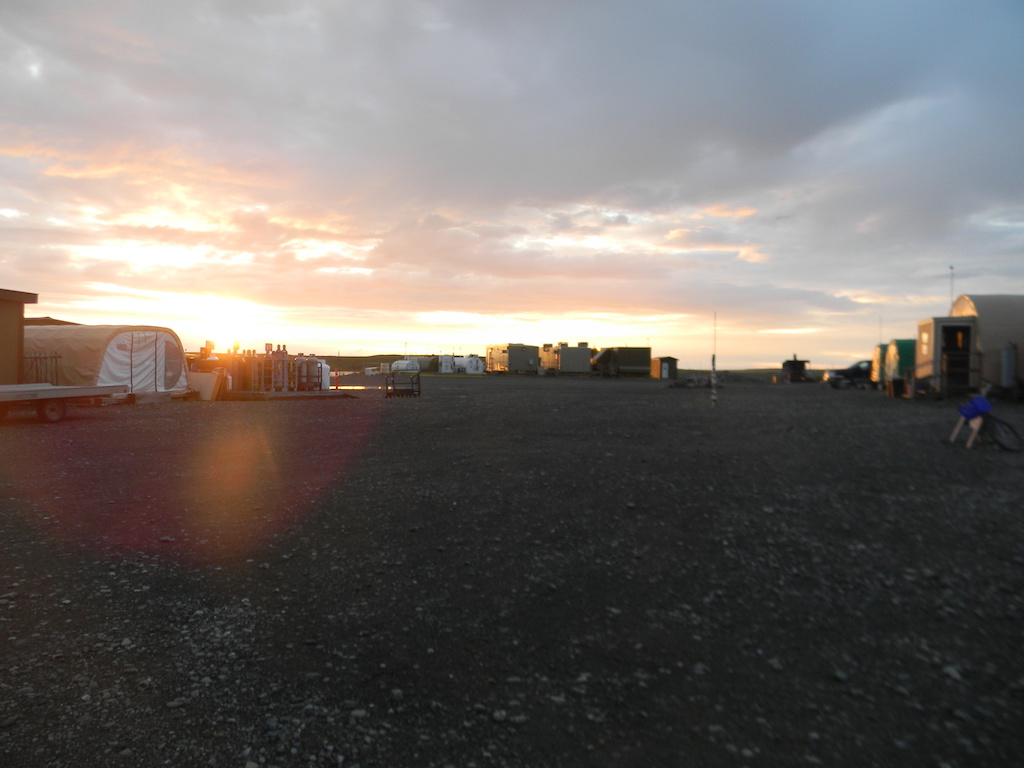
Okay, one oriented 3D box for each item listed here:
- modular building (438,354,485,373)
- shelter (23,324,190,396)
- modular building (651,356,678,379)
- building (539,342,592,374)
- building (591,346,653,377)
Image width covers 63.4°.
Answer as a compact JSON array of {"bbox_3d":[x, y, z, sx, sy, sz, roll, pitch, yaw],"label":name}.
[{"bbox_3d":[-7.431,-2.674,115.626,5.600,2.500,4.000,0,1,-15],"label":"modular building"},{"bbox_3d":[-21.005,-1.106,38.618,9.000,3.100,6.200,0,1,13],"label":"shelter"},{"bbox_3d":[19.287,-2.003,104.693,2.400,2.661,2.900,0,1,-15],"label":"modular building"},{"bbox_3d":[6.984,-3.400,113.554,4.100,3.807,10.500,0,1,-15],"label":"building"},{"bbox_3d":[13.551,-2.743,103.992,6.900,3.423,2.900,0,1,-10],"label":"building"}]

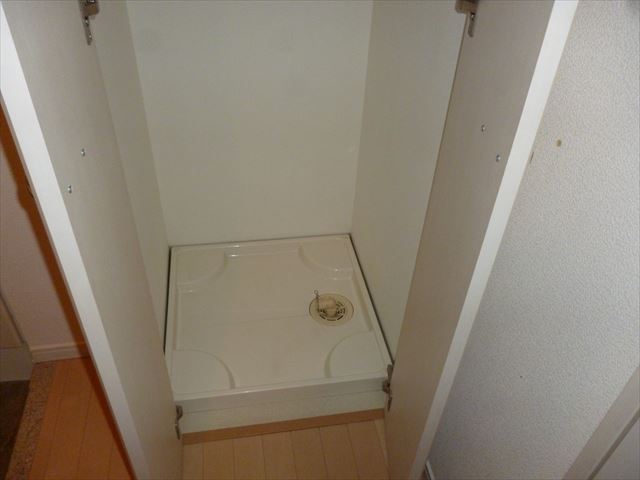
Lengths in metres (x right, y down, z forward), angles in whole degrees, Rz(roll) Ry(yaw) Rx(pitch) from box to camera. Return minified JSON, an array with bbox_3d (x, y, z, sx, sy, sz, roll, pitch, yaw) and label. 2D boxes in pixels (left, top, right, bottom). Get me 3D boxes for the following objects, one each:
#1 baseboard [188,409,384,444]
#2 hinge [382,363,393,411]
[{"bbox_3d":[-0.090,0.520,1.460,0.600,0.054,0.016,-4,38,-9],"label":"baseboard"},{"bbox_3d":[0.183,0.395,1.395,0.035,0.125,0.040,-4,38,-9],"label":"hinge"}]

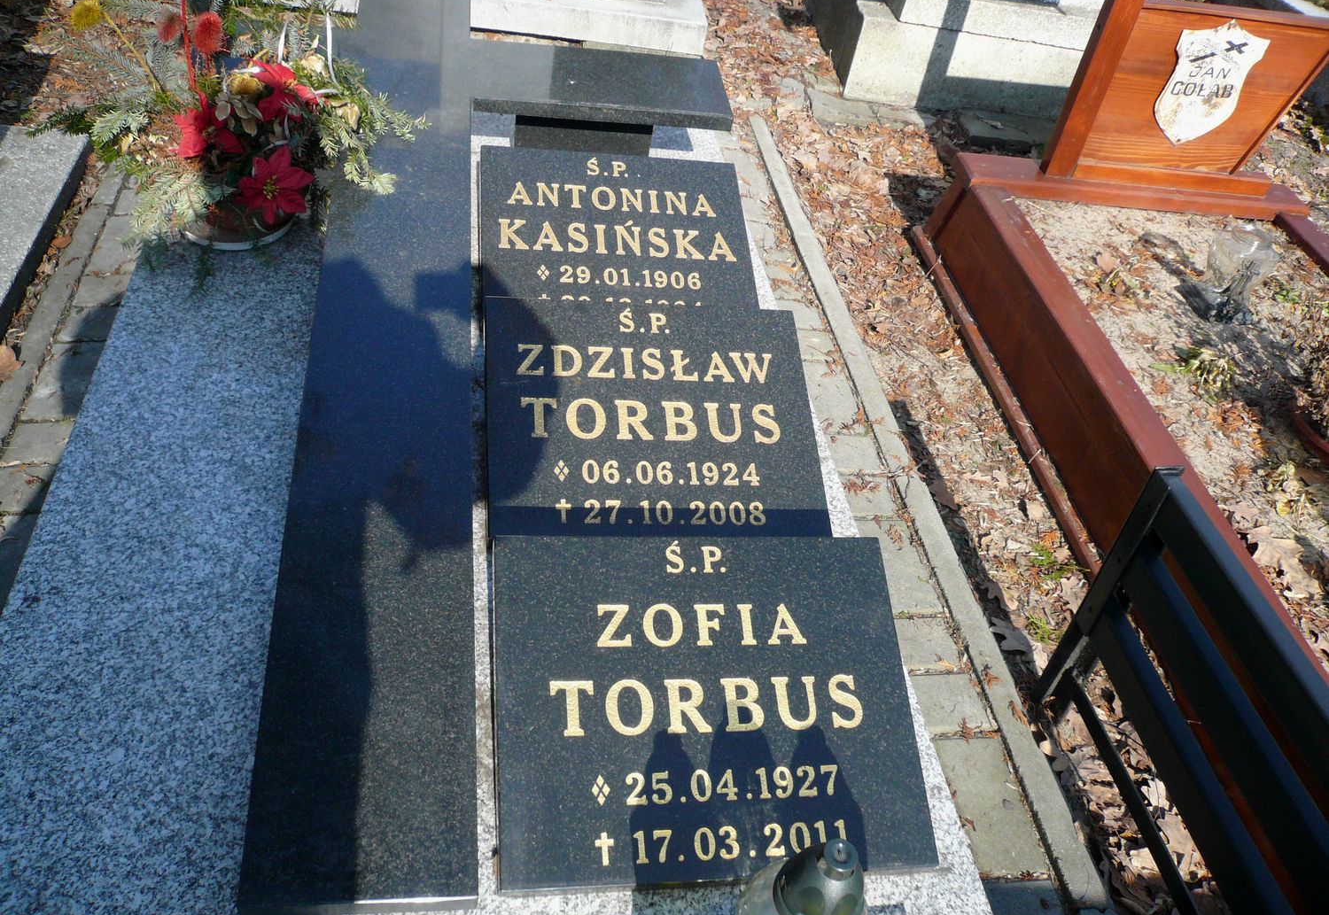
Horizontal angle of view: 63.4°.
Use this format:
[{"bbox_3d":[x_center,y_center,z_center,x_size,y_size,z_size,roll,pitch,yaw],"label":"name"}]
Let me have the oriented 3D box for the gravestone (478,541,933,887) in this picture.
[{"bbox_3d":[0.046,0.260,1.157,0.447,0.030,0.363,1,63,-12],"label":"gravestone"}]

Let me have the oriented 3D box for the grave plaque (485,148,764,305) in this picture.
[{"bbox_3d":[-0.076,-0.358,1.798,0.447,0.030,0.363,0,62,-13],"label":"grave plaque"}]

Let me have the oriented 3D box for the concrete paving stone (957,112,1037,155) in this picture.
[{"bbox_3d":[0.909,-0.873,2.938,0.215,0.055,0.145,1,43,-12],"label":"concrete paving stone"}]

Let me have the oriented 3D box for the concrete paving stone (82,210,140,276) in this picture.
[{"bbox_3d":[-1.006,-0.374,2.024,0.100,0.060,0.194,1,43,-12],"label":"concrete paving stone"}]

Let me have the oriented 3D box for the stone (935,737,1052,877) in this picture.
[{"bbox_3d":[0.418,0.479,1.432,0.100,0.060,0.194,1,43,-12],"label":"stone"}]

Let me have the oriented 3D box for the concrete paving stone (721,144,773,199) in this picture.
[{"bbox_3d":[0.188,-0.656,2.601,0.100,0.060,0.209,1,43,-12],"label":"concrete paving stone"}]

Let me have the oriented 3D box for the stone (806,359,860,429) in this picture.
[{"bbox_3d":[0.304,-0.093,2.022,0.100,0.060,0.201,1,43,-12],"label":"stone"}]

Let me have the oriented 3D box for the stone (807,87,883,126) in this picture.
[{"bbox_3d":[0.481,-0.925,2.914,0.195,0.060,0.160,1,43,-12],"label":"stone"}]

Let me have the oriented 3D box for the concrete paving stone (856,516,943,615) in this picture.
[{"bbox_3d":[0.361,0.195,1.725,0.100,0.060,0.192,1,43,-12],"label":"concrete paving stone"}]

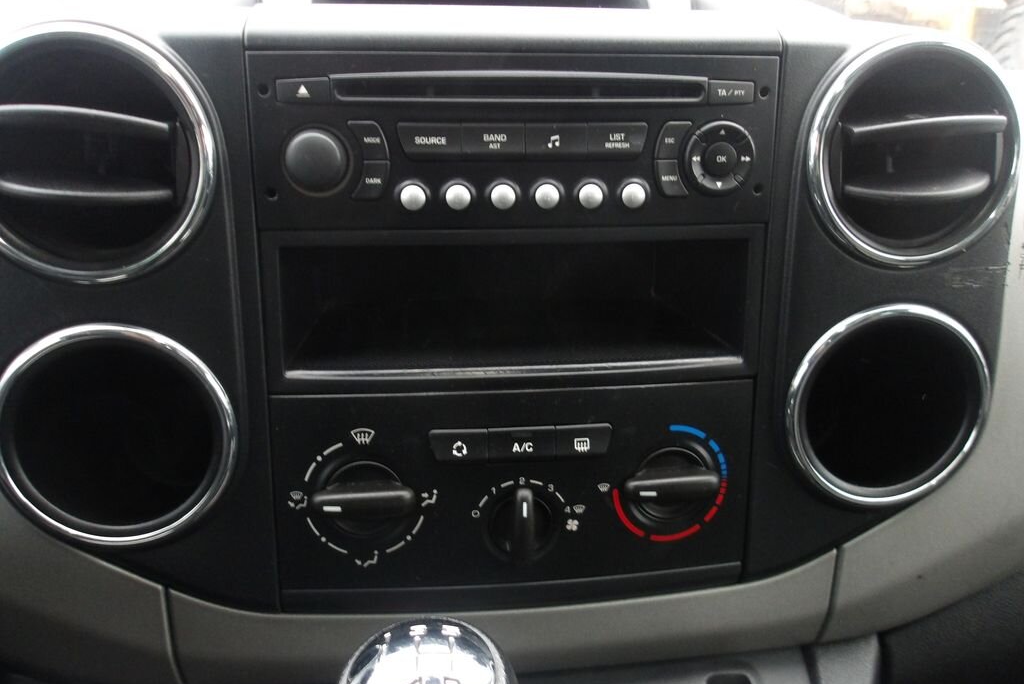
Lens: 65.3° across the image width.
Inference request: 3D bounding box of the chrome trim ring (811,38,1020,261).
[{"bbox_3d":[0.147,-0.074,0.314,0.084,0.084,0.041,-1,14,-6],"label":"chrome trim ring"}]

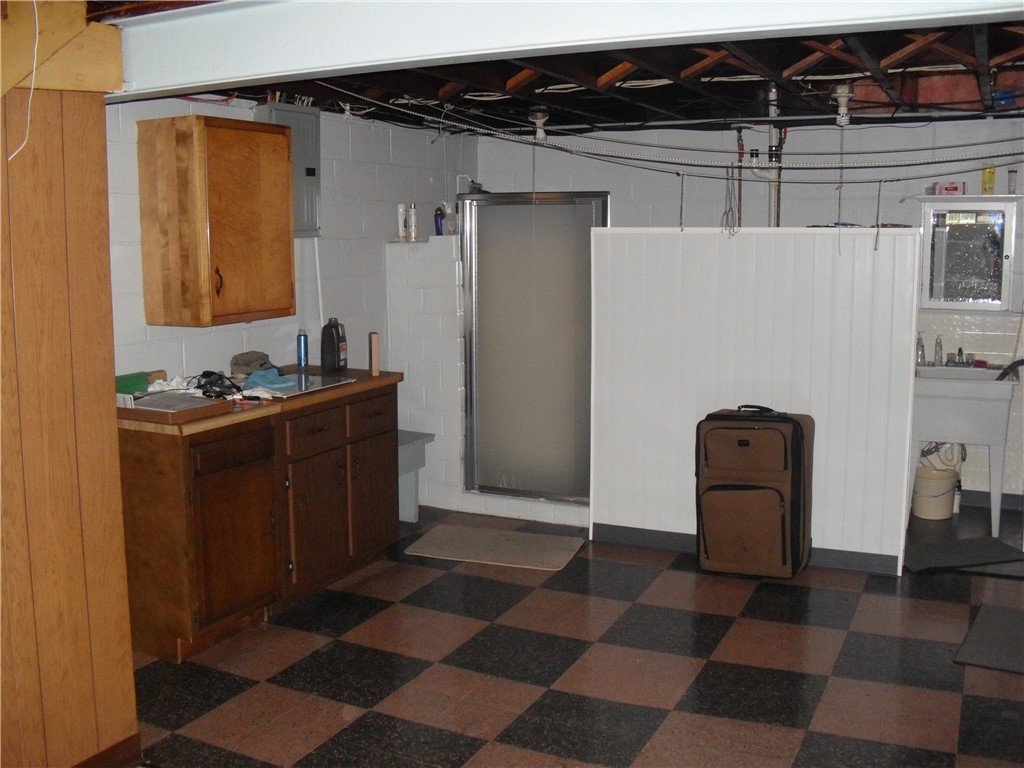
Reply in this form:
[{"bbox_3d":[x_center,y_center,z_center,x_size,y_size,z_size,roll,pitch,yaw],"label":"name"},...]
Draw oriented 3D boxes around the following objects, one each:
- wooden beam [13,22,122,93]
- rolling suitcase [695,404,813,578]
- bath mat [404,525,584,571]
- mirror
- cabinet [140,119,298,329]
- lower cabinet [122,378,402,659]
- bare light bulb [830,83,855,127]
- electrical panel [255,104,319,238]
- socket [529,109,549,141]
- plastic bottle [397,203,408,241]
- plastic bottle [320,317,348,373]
[{"bbox_3d":[-1.196,-0.869,2.829,0.070,0.200,0.380,4,10,25],"label":"wooden beam"},{"bbox_3d":[1.119,0.494,4.937,0.460,0.760,0.280,4,10,27],"label":"rolling suitcase"},{"bbox_3d":[-0.095,0.813,5.363,0.810,0.015,0.480,3,9,19],"label":"bath mat"},{"bbox_3d":[2.464,-0.706,5.739,0.530,0.630,0.140,4,10,25],"label":"mirror"},{"bbox_3d":[-1.258,-0.695,4.596,0.320,0.850,0.620,4,10,25],"label":"cabinet"},{"bbox_3d":[-1.141,0.474,4.652,0.660,0.910,1.540,4,10,25],"label":"lower cabinet"},{"bbox_3d":[1.472,-1.262,4.752,0.107,0.195,0.107,4,10,25],"label":"bare light bulb"},{"bbox_3d":[-1.072,-1.033,5.185,0.100,0.630,0.390,4,10,25],"label":"electrical panel"},{"bbox_3d":[0.133,-1.323,5.385,0.105,0.160,0.105,0,9,0],"label":"socket"},{"bbox_3d":[-0.619,-0.894,5.981,0.052,0.210,0.042,-3,9,-19],"label":"plastic bottle"},{"bbox_3d":[-0.873,-0.197,5.255,0.090,0.265,0.120,5,10,31],"label":"plastic bottle"}]

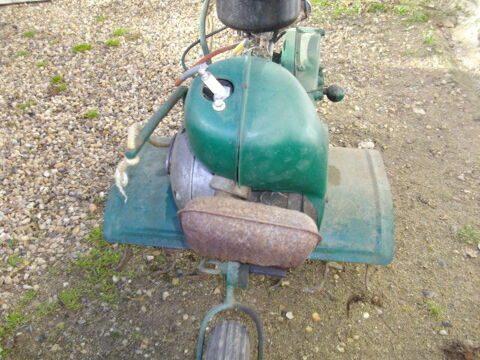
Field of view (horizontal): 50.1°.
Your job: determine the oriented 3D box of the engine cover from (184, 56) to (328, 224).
[{"bbox_3d":[0.043,-0.091,1.081,0.257,0.242,0.276,4,38,5],"label":"engine cover"}]

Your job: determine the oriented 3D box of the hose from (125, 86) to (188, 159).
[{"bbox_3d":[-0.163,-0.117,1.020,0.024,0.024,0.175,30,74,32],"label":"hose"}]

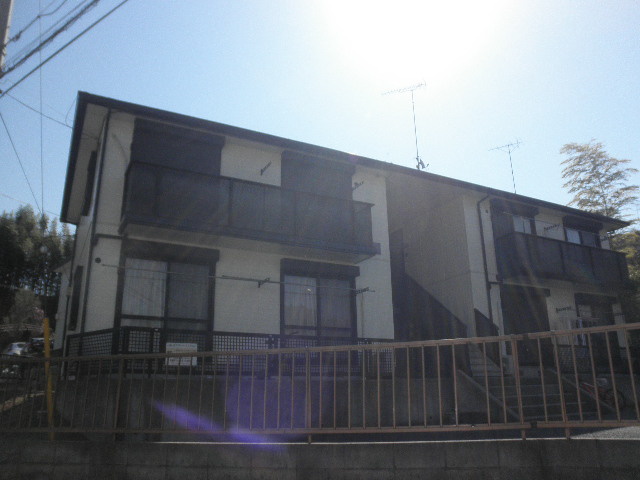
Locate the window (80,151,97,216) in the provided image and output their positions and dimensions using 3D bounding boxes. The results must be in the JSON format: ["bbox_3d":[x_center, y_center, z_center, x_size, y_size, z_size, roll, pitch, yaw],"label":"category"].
[{"bbox_3d":[-5.633,-1.315,12.630,0.113,1.257,1.545,8,-17,-27],"label":"window"}]

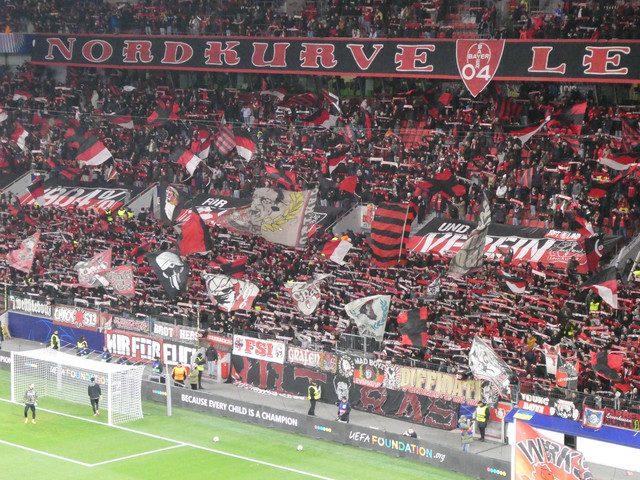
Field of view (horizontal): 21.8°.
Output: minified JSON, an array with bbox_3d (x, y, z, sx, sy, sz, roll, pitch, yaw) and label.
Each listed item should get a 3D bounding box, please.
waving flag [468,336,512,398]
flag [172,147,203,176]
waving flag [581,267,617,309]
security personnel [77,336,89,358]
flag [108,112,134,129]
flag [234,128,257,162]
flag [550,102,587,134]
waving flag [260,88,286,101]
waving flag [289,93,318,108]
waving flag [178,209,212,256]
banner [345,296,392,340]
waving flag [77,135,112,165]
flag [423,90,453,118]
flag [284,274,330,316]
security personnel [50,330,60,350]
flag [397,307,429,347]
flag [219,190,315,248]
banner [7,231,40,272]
[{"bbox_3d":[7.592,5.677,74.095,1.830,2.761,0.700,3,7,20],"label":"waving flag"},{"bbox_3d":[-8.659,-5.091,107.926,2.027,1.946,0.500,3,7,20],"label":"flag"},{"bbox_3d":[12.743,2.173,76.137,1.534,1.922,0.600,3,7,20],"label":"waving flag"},{"bbox_3d":[-13.114,6.224,92.051,0.520,1.760,0.420,6,9,43],"label":"security personnel"},{"bbox_3d":[-13.957,-8.402,117.000,1.828,1.125,0.400,3,7,20],"label":"flag"},{"bbox_3d":[-4.746,-6.083,106.000,1.401,2.038,0.400,3,7,20],"label":"flag"},{"bbox_3d":[14.358,-7.020,96.144,2.056,1.830,0.450,2,7,18],"label":"flag"},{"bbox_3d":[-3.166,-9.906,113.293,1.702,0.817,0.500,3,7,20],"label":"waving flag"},{"bbox_3d":[-1.117,-9.446,112.680,2.010,1.073,0.450,1,7,11],"label":"waving flag"},{"bbox_3d":[-7.220,-0.377,96.500,1.972,2.668,0.600,3,7,20],"label":"waving flag"},{"bbox_3d":[2.341,3.819,82.003,2.249,2.244,0.450,2,7,13],"label":"banner"},{"bbox_3d":[-15.517,-6.159,114.500,2.480,2.160,0.500,1,6,7],"label":"waving flag"},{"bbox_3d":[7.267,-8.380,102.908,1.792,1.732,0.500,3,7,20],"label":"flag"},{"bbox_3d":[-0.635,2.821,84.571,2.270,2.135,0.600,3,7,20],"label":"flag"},{"bbox_3d":[-14.915,5.984,93.892,0.420,1.800,0.520,1,6,4],"label":"security personnel"},{"bbox_3d":[4.471,4.159,80.000,1.580,1.880,0.400,5,8,33],"label":"flag"},{"bbox_3d":[-2.969,-1.199,95.000,5.800,3.500,0.800,2,7,11],"label":"flag"},{"bbox_3d":[-18.175,0.736,102.000,2.100,2.500,0.600,2,7,11],"label":"banner"}]

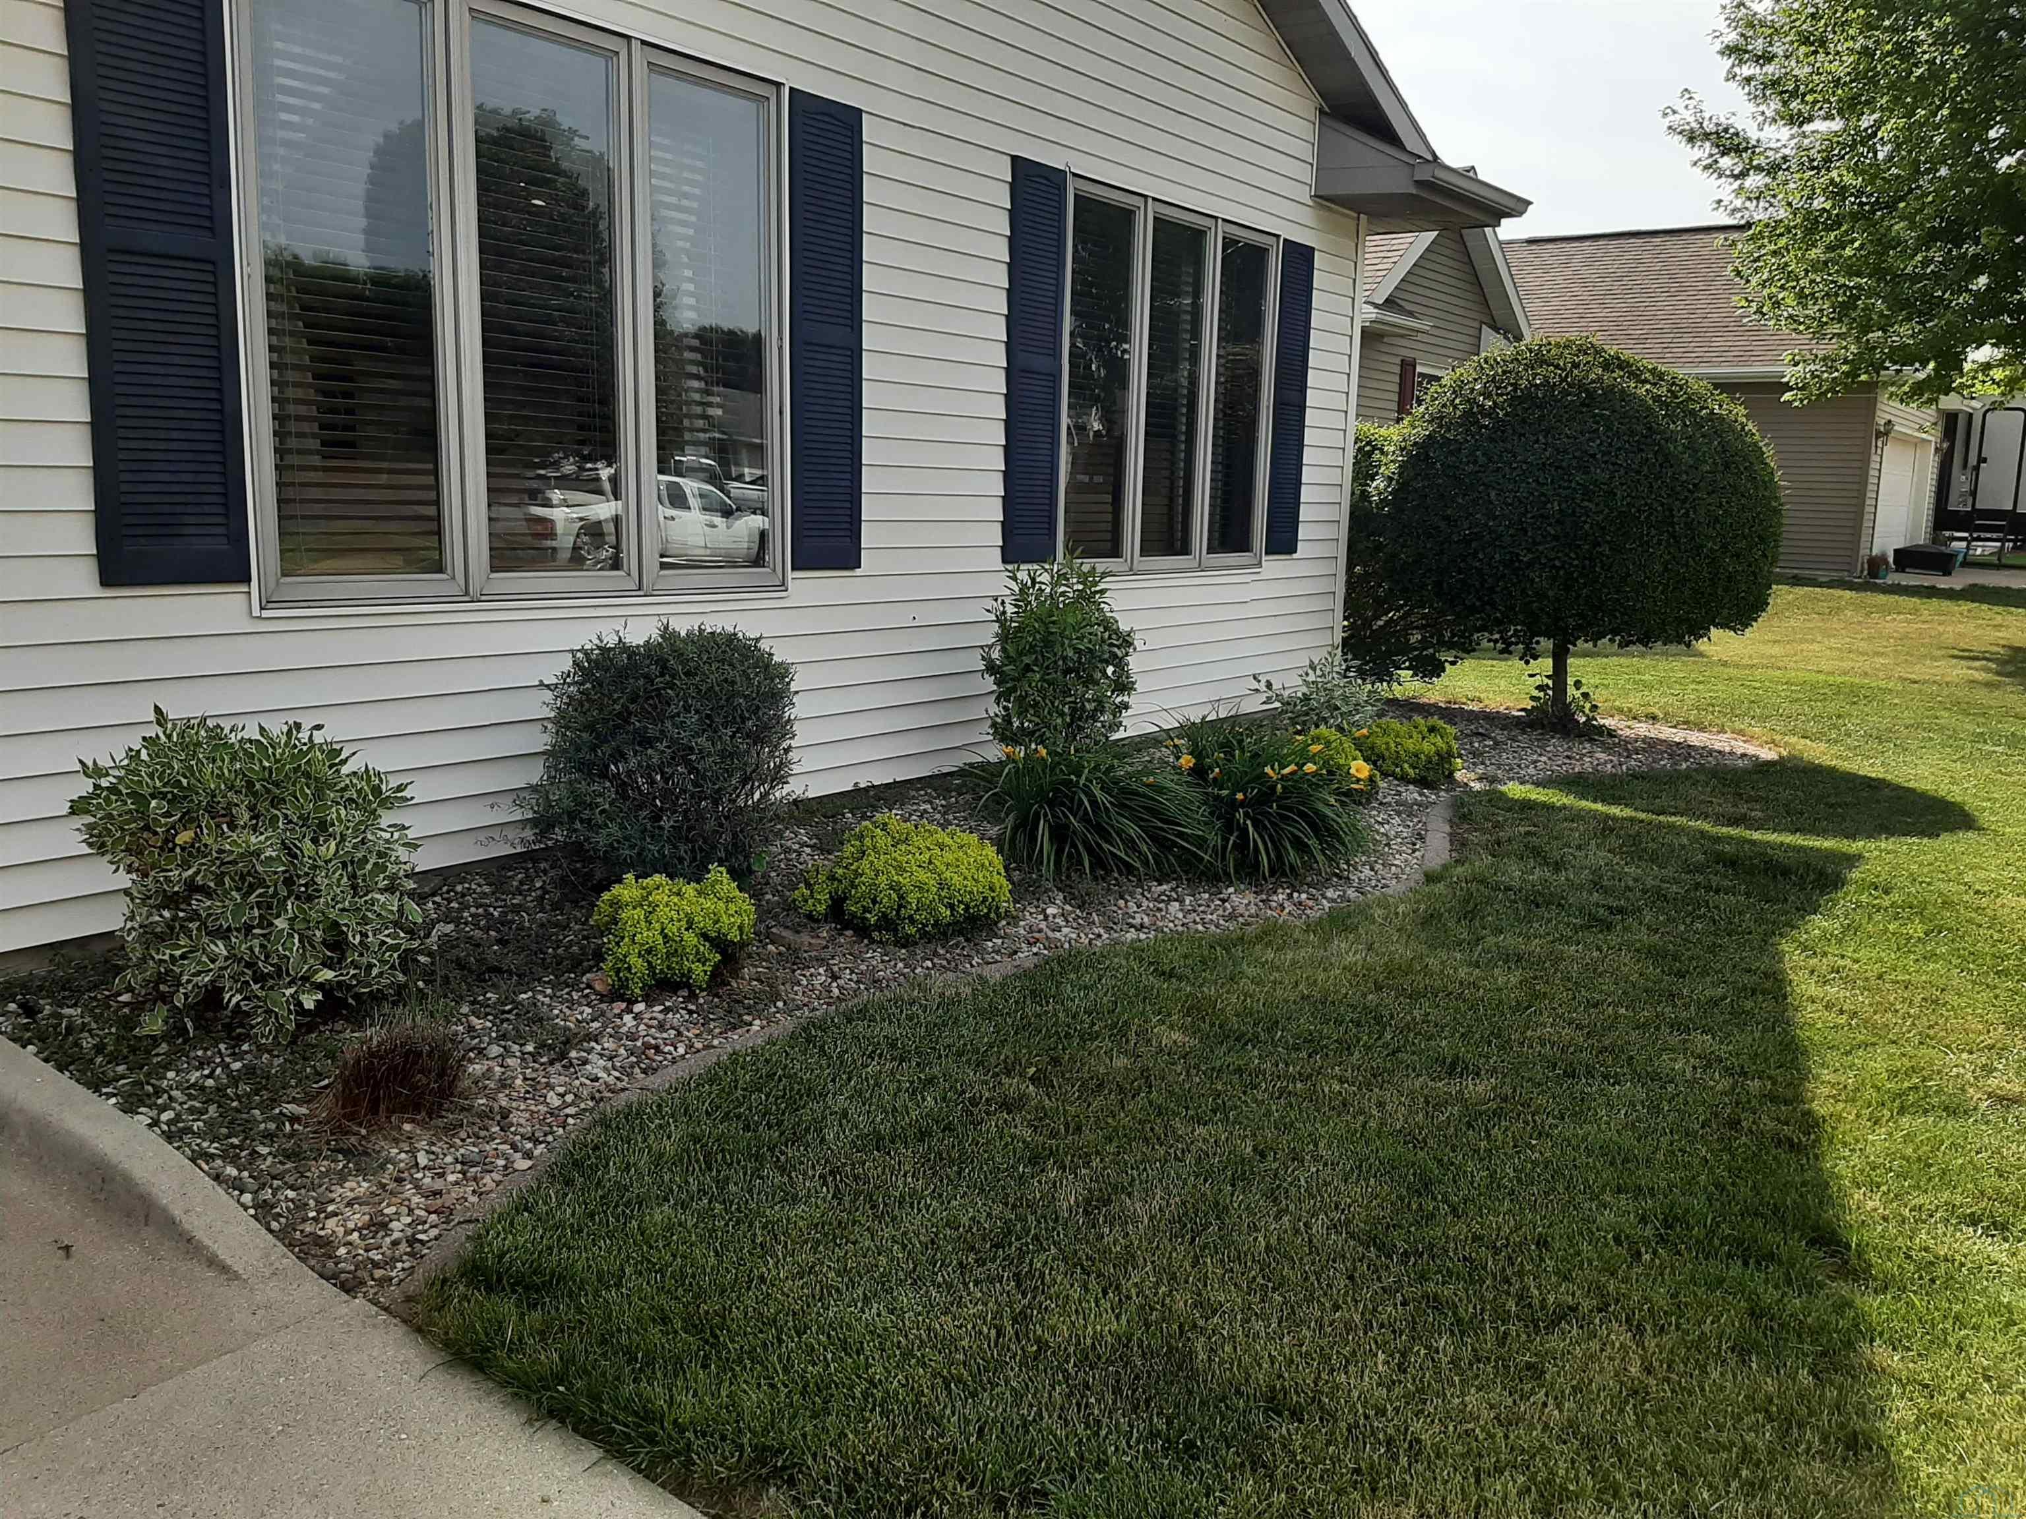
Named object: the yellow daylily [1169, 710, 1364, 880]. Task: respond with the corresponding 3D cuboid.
[{"bbox_3d":[0.820,0.111,4.957,0.629,0.531,0.599,1,10,0],"label":"yellow daylily"}]

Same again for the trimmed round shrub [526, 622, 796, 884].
[{"bbox_3d":[-1.027,-0.010,4.513,0.737,0.772,0.775,1,10,0],"label":"trimmed round shrub"}]

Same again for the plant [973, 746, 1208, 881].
[{"bbox_3d":[0.251,0.166,4.933,0.749,0.381,0.789,1,10,0],"label":"plant"}]

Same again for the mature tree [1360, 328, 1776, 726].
[{"bbox_3d":[3.074,-1.254,8.480,2.108,2.062,2.108,9,12,37],"label":"mature tree"}]

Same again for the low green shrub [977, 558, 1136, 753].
[{"bbox_3d":[0.180,-0.338,6.018,0.600,0.944,0.600,1,10,0],"label":"low green shrub"}]

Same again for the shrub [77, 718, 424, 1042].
[{"bbox_3d":[-1.656,0.241,3.329,0.687,0.678,0.687,9,12,37],"label":"shrub"}]

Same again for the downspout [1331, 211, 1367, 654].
[{"bbox_3d":[1.896,-1.684,8.684,0.080,2.724,0.090,9,12,37],"label":"downspout"}]

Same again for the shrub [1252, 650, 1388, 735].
[{"bbox_3d":[1.534,-0.328,7.617,0.674,0.431,0.674,1,10,0],"label":"shrub"}]

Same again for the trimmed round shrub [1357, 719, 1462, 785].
[{"bbox_3d":[1.720,-0.037,6.598,0.443,0.270,0.443,9,12,37],"label":"trimmed round shrub"}]

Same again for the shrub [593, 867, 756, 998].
[{"bbox_3d":[-0.818,0.414,3.687,0.385,0.278,0.385,1,10,0],"label":"shrub"}]

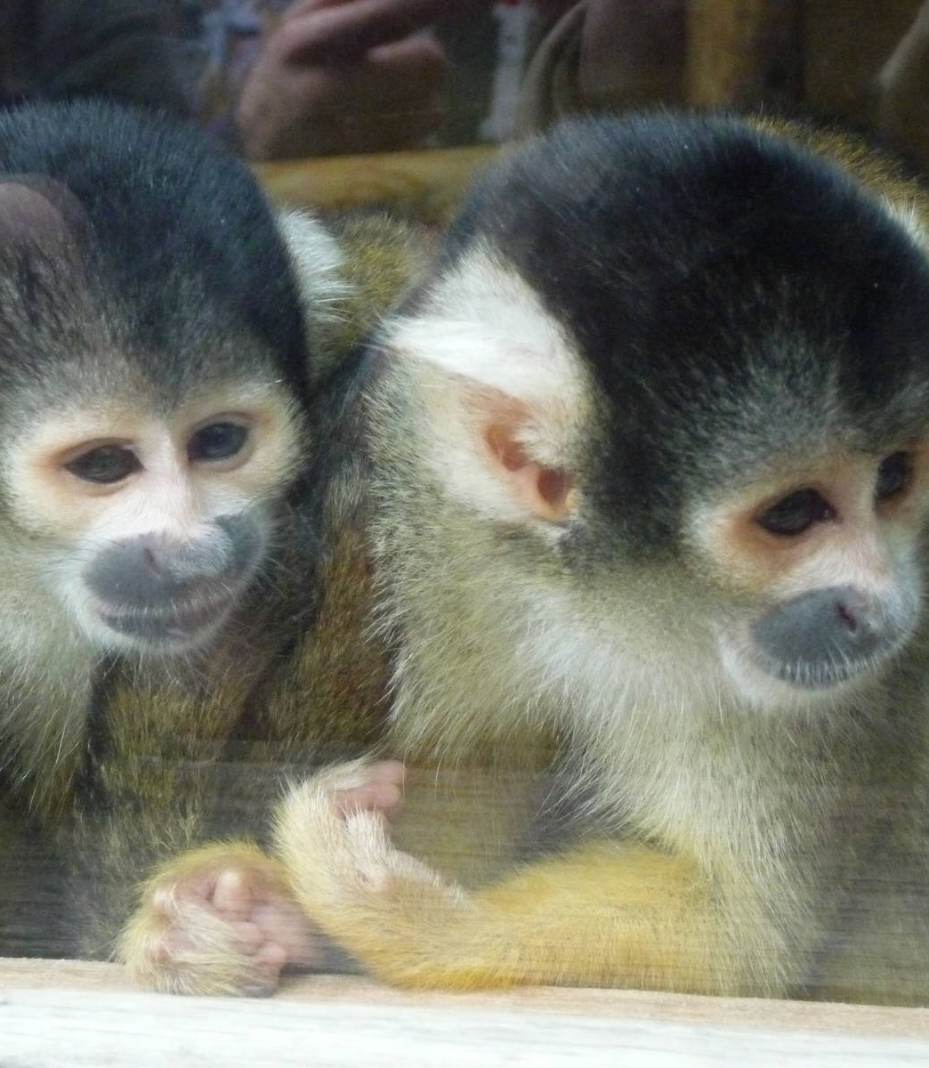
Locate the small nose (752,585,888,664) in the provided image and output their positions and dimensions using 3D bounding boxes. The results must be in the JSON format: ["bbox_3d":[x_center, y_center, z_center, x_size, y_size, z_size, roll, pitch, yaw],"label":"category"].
[{"bbox_3d":[0.050,0.013,0.445,0.018,0.011,0.009,-20,33,-29],"label":"small nose"}]

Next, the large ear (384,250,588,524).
[{"bbox_3d":[0.003,-0.021,0.460,0.022,0.036,0.016,-5,9,16],"label":"large ear"}]

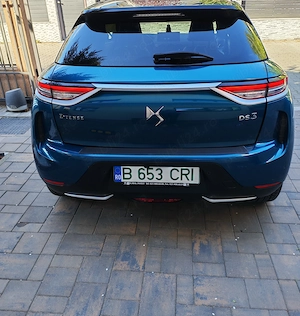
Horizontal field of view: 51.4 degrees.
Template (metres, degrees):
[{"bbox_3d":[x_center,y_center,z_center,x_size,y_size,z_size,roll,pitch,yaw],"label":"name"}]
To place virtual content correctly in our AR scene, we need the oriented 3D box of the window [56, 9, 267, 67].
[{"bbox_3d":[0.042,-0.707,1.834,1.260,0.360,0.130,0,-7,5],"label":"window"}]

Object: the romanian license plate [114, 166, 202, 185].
[{"bbox_3d":[0.042,0.106,1.906,0.520,0.112,0.020,0,20,5],"label":"romanian license plate"}]

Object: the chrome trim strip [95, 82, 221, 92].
[{"bbox_3d":[0.034,-0.399,1.766,0.745,0.055,0.055,0,29,5],"label":"chrome trim strip"}]

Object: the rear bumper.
[{"bbox_3d":[0.055,0.075,2.062,1.750,0.460,0.410,0,29,5],"label":"rear bumper"}]

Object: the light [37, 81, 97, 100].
[{"bbox_3d":[-0.529,-0.422,1.937,0.450,0.115,0.155,10,31,20],"label":"light"}]

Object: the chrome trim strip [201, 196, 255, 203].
[{"bbox_3d":[0.526,0.261,2.054,0.370,0.045,0.065,-3,29,-2],"label":"chrome trim strip"}]

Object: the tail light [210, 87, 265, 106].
[{"bbox_3d":[0.509,-0.370,1.784,0.340,0.105,0.075,-5,29,-6],"label":"tail light"}]

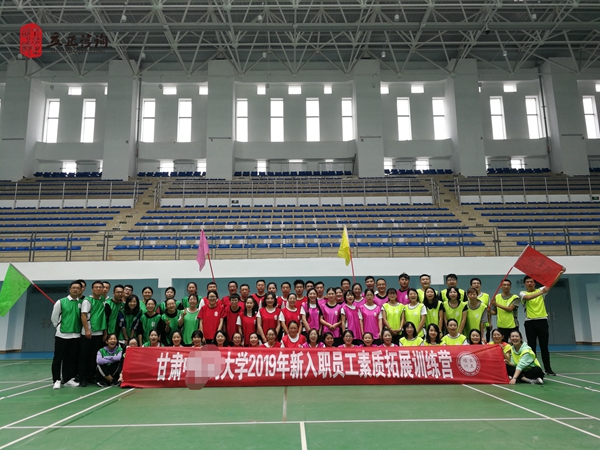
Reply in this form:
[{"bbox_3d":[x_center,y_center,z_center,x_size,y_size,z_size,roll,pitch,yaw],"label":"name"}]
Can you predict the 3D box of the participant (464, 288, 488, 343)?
[{"bbox_3d":[3.281,1.964,8.640,0.450,1.591,0.300,-3,-12,11],"label":"participant"}]

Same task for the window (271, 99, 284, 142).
[{"bbox_3d":[-1.444,-6.720,30.143,0.840,3.001,0.200,0,-11,-1],"label":"window"}]

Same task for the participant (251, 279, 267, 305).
[{"bbox_3d":[-0.736,1.934,8.831,0.480,1.770,0.290,0,-11,-3],"label":"participant"}]

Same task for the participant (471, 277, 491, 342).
[{"bbox_3d":[3.368,1.894,8.862,0.500,1.760,0.300,-3,-12,14],"label":"participant"}]

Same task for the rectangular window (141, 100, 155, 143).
[{"bbox_3d":[-9.889,-6.811,30.528,0.895,3.071,0.200,0,-12,-1],"label":"rectangular window"}]

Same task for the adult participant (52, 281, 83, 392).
[{"bbox_3d":[-3.814,1.780,7.684,0.500,1.700,0.340,7,-14,-33],"label":"adult participant"}]

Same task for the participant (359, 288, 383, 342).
[{"bbox_3d":[1.280,1.936,8.406,0.460,1.568,0.300,-1,-11,4],"label":"participant"}]

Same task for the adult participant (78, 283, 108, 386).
[{"bbox_3d":[-3.508,1.825,7.936,0.480,1.745,0.320,6,-13,-30],"label":"adult participant"}]

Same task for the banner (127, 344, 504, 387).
[{"bbox_3d":[0.243,2.208,7.376,6.100,0.620,0.150,-1,-11,0],"label":"banner"}]

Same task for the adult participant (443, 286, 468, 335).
[{"bbox_3d":[2.930,1.964,8.684,0.460,1.617,0.300,-2,-12,7],"label":"adult participant"}]

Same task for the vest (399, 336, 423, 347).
[{"bbox_3d":[1.841,2.134,7.767,0.420,0.560,0.270,-2,-11,7],"label":"vest"}]

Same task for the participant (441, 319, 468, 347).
[{"bbox_3d":[2.578,2.081,7.786,0.480,1.008,0.600,-2,-11,8],"label":"participant"}]

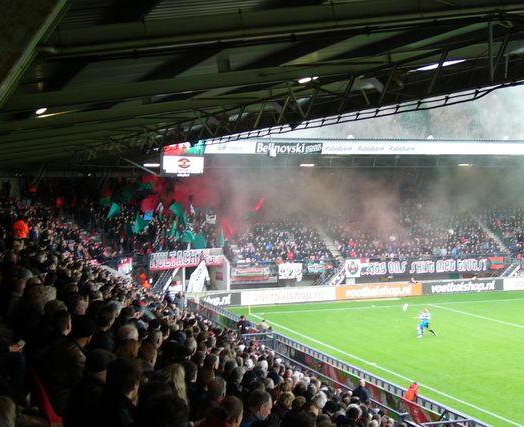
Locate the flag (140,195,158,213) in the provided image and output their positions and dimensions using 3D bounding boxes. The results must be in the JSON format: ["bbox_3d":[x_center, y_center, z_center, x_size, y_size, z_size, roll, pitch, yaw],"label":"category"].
[{"bbox_3d":[-9.346,-0.786,81.685,1.360,1.410,0.250,-1,2,-12],"label":"flag"}]

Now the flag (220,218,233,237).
[{"bbox_3d":[-2.837,1.277,80.065,1.000,1.660,0.250,-1,2,-10],"label":"flag"}]

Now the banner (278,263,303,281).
[{"bbox_3d":[2.325,4.655,79.054,2.040,1.340,0.060,-1,2,-18],"label":"banner"}]

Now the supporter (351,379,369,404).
[{"bbox_3d":[3.393,6.539,33.663,0.550,1.740,0.380,1,3,35],"label":"supporter"}]

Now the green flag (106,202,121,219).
[{"bbox_3d":[-11.728,-0.237,78.000,1.264,1.264,0.350,-1,2,-14],"label":"green flag"}]

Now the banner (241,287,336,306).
[{"bbox_3d":[1.966,6.087,73.451,7.468,1.000,0.150,-1,2,-19],"label":"banner"}]

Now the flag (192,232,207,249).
[{"bbox_3d":[-4.897,2.163,77.696,1.170,1.180,0.250,-1,2,-11],"label":"flag"}]

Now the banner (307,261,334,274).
[{"bbox_3d":[4.746,4.398,79.841,2.190,0.960,0.060,-1,2,-18],"label":"banner"}]

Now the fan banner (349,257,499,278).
[{"bbox_3d":[13.172,4.457,80.463,13.857,1.266,0.080,-1,2,-19],"label":"fan banner"}]

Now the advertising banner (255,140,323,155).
[{"bbox_3d":[2.121,-5.009,75.724,5.494,0.864,0.100,-1,2,-19],"label":"advertising banner"}]

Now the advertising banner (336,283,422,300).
[{"bbox_3d":[8.982,5.949,75.905,7.401,1.000,0.150,-1,2,-19],"label":"advertising banner"}]

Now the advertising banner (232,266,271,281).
[{"bbox_3d":[-0.859,4.780,77.906,3.060,1.040,0.060,-1,2,-18],"label":"advertising banner"}]

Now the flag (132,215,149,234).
[{"bbox_3d":[-9.558,0.846,77.688,1.380,1.530,0.250,-1,2,-13],"label":"flag"}]

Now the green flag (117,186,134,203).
[{"bbox_3d":[-11.327,-1.538,82.102,1.240,1.080,0.250,-1,2,-13],"label":"green flag"}]

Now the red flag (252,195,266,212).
[{"bbox_3d":[-0.258,-0.838,84.918,1.150,1.420,0.250,-1,2,-9],"label":"red flag"}]

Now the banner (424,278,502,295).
[{"bbox_3d":[15.945,5.812,78.341,7.353,1.000,0.150,-1,2,-19],"label":"banner"}]

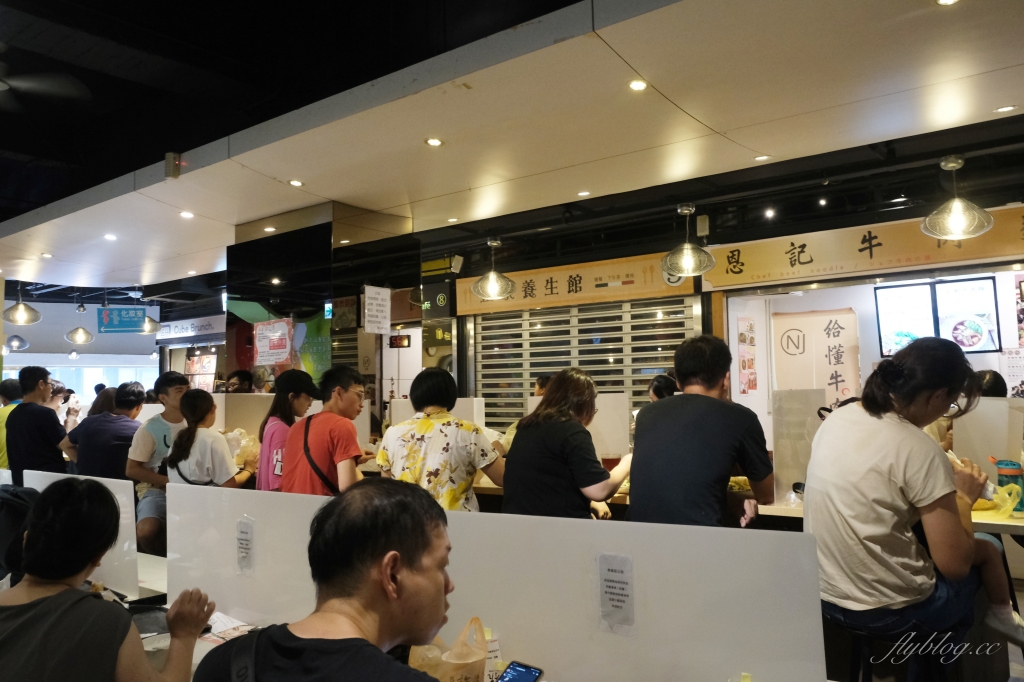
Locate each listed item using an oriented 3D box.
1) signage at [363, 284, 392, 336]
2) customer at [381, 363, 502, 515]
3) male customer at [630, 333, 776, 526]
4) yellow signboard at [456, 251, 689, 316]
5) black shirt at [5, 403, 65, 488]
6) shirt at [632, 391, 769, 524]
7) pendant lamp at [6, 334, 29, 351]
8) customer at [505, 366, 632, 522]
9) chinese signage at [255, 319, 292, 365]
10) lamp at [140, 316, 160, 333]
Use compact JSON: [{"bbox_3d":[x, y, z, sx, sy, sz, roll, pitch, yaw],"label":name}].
[{"bbox_3d":[-0.857,-0.197,4.923,0.010,0.300,0.220,-4,-5,38],"label":"signage"},{"bbox_3d":[-0.289,0.762,3.237,0.490,1.300,0.500,-3,-4,26],"label":"customer"},{"bbox_3d":[0.659,0.634,2.527,0.500,1.300,0.520,-3,-4,34],"label":"male customer"},{"bbox_3d":[0.530,-0.552,7.793,2.860,0.415,0.080,-4,-5,38],"label":"yellow signboard"},{"bbox_3d":[-3.407,0.734,5.500,0.440,0.620,0.300,-3,-4,34],"label":"black shirt"},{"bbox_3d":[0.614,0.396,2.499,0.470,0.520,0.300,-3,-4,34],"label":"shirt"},{"bbox_3d":[-4.647,0.019,7.200,0.250,0.140,0.250,-4,-5,38],"label":"pendant lamp"},{"bbox_3d":[0.229,0.756,2.857,0.480,1.300,0.520,-4,-5,38],"label":"customer"},{"bbox_3d":[-1.555,0.013,4.995,0.420,0.290,0.010,-4,-5,38],"label":"chinese signage"},{"bbox_3d":[-3.181,-0.133,6.700,0.250,0.160,0.250,-4,-5,38],"label":"lamp"}]

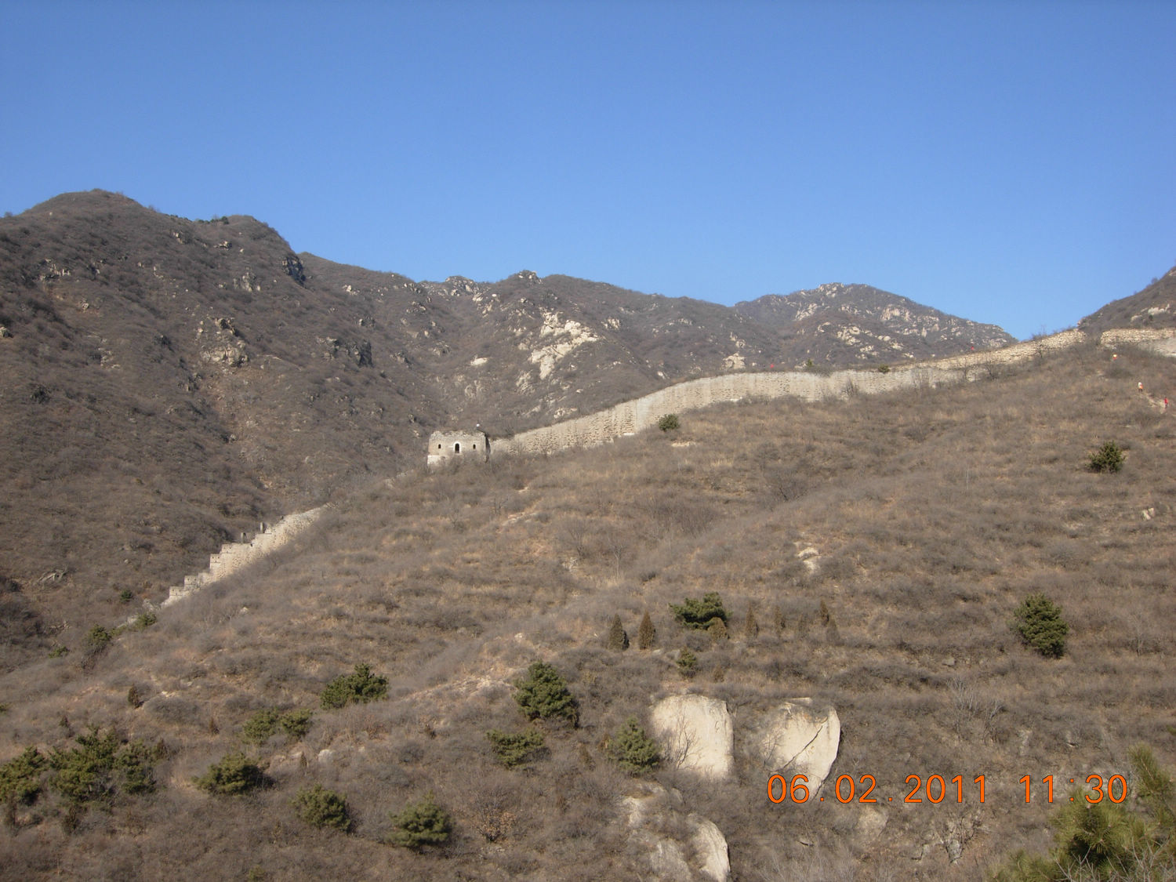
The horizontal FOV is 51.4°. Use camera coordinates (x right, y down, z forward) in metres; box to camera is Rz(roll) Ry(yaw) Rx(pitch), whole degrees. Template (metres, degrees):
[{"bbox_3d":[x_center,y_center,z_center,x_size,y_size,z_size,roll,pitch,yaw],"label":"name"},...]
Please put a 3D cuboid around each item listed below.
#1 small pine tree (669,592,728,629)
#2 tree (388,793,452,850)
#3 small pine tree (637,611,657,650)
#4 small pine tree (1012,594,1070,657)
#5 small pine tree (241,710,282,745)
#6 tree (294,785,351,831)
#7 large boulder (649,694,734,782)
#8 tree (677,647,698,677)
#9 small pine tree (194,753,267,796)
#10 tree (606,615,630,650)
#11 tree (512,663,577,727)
[{"bbox_3d":[9.340,14.410,104.000,4.850,3.120,3.880,0,0,0],"label":"small pine tree"},{"bbox_3d":[-13.570,30.790,99.000,5.050,4.590,4.700,0,-2,0],"label":"tree"},{"bbox_3d":[4.860,15.630,101.000,1.550,3.260,1.550,0,0,0],"label":"small pine tree"},{"bbox_3d":[36.220,14.800,98.000,4.500,5.230,4.270,0,0,0],"label":"small pine tree"},{"bbox_3d":[-24.530,21.530,92.000,3.020,2.630,2.720,0,0,0],"label":"small pine tree"},{"bbox_3d":[-22.180,30.610,102.000,4.760,3.900,4.420,0,-2,0],"label":"tree"},{"bbox_3d":[9.040,25.960,107.000,7.110,6.890,4.800,0,-2,0],"label":"large boulder"},{"bbox_3d":[9.170,20.500,113.000,1.890,2.830,1.760,0,-2,0],"label":"tree"},{"bbox_3d":[-24.870,23.180,85.000,4.950,3.000,3.960,0,0,0],"label":"small pine tree"},{"bbox_3d":[2.880,18.480,118.000,2.240,3.470,2.080,0,-2,0],"label":"tree"},{"bbox_3d":[-3.140,18.870,91.000,4.710,4.850,4.470,0,0,0],"label":"tree"}]

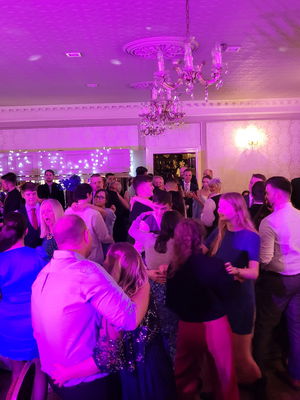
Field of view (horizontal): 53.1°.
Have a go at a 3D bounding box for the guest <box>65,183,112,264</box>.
[{"bbox_3d":[-0.627,0.691,2.983,0.560,1.719,0.500,6,10,33],"label":"guest"}]

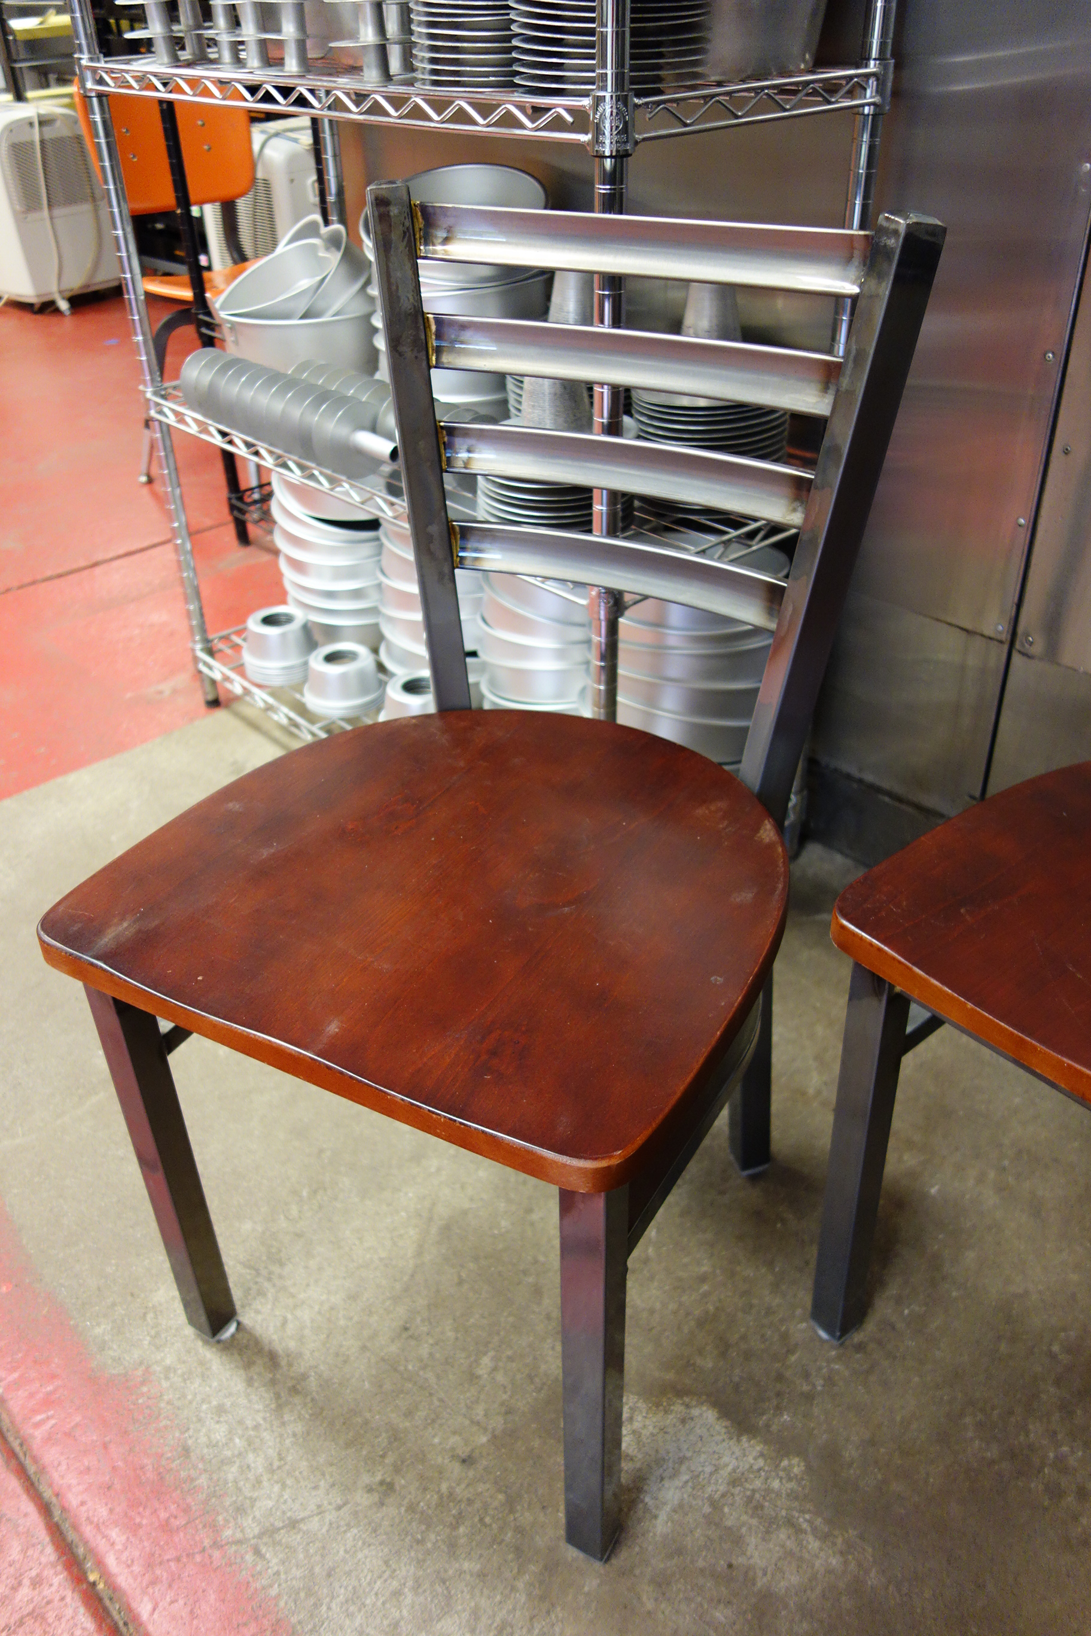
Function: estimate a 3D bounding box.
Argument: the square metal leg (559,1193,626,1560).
[{"bbox_3d":[0.032,0.356,0.820,0.030,0.420,0.030,17,39,24],"label":"square metal leg"}]

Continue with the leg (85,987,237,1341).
[{"bbox_3d":[-0.289,0.258,0.972,0.030,0.420,0.030,17,39,24],"label":"leg"}]

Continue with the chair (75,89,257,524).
[{"bbox_3d":[-0.621,-1.094,2.650,0.500,0.746,0.410,28,44,35],"label":"chair"}]

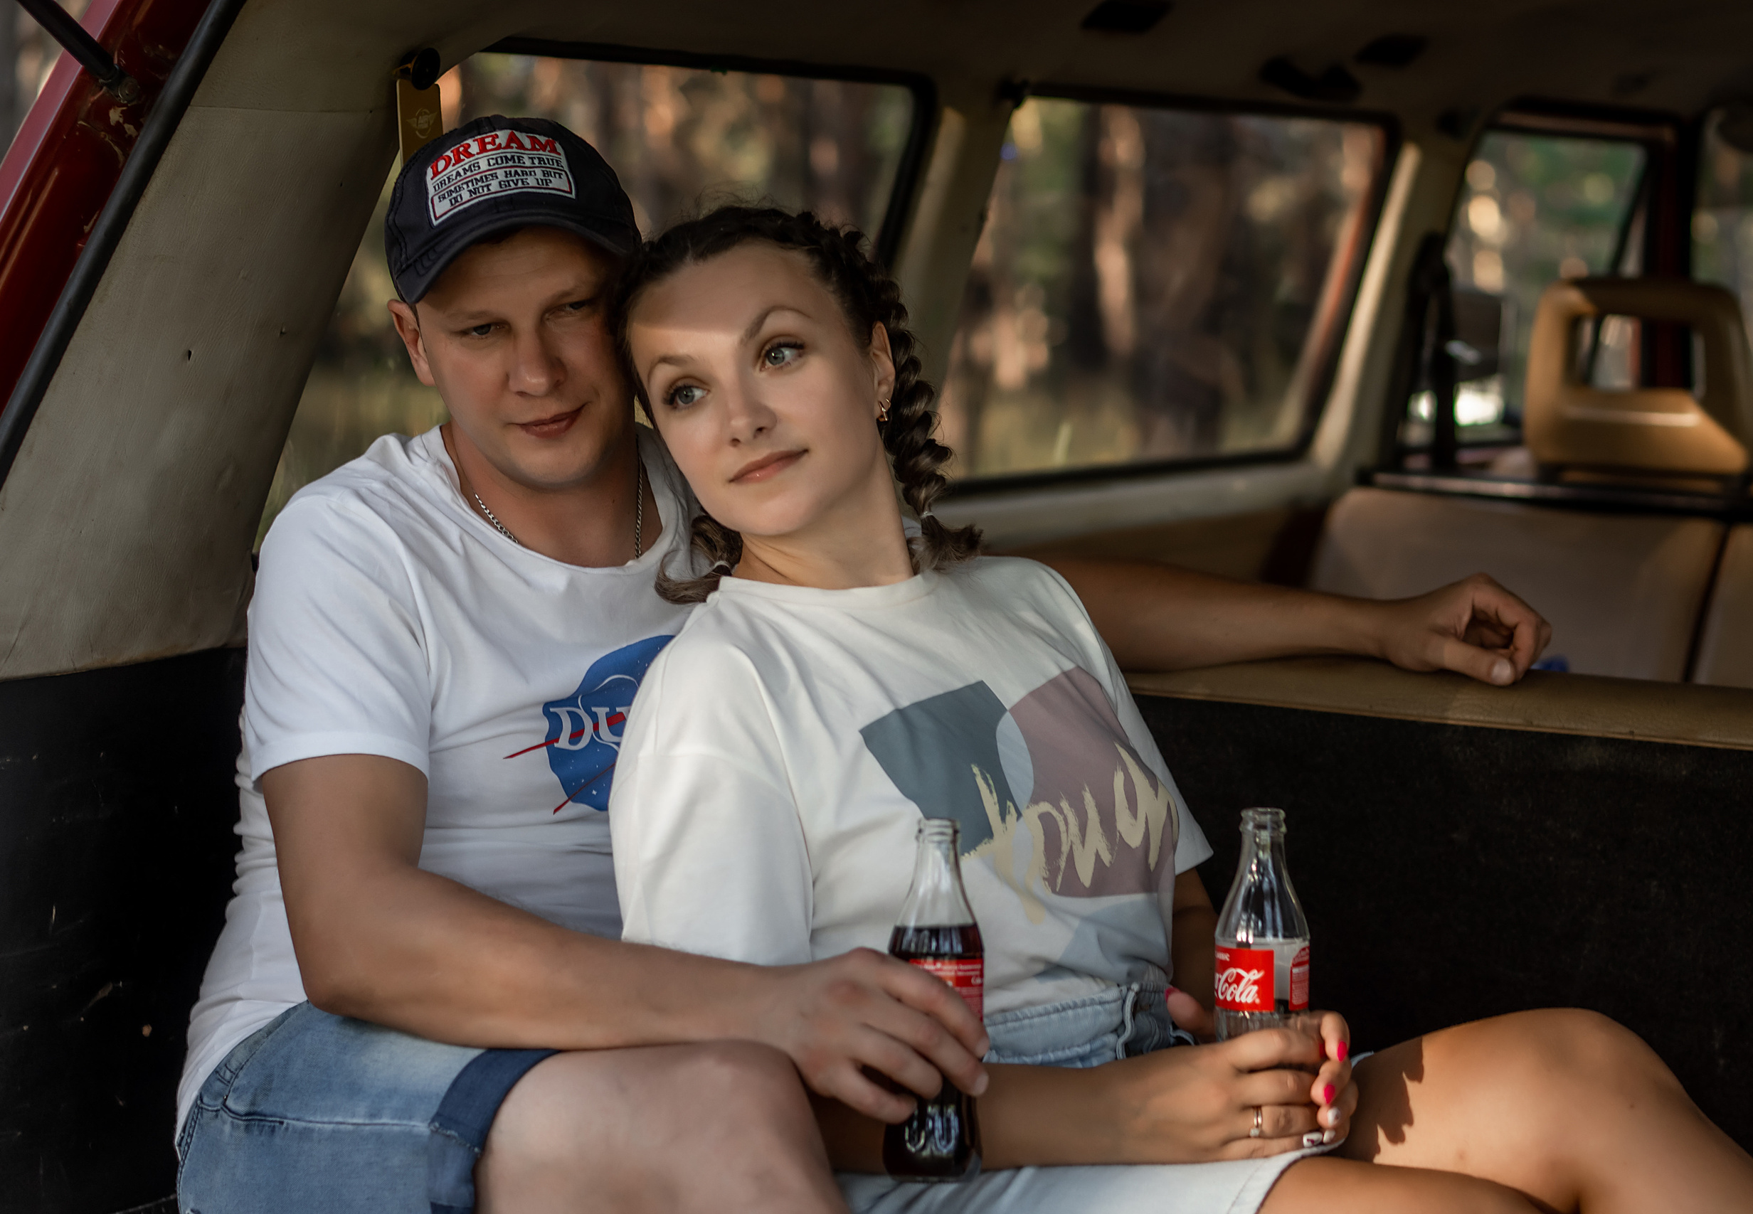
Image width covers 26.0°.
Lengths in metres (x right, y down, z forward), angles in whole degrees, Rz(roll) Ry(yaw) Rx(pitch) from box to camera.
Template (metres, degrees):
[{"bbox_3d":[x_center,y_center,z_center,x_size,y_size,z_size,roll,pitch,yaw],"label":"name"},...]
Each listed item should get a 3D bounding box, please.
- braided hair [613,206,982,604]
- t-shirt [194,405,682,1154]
[{"bbox_3d":[-0.065,-0.125,2.430,0.200,0.255,0.195,-20,3,-18],"label":"braided hair"},{"bbox_3d":[-0.213,0.108,2.530,0.480,0.500,0.310,3,7,-32],"label":"t-shirt"}]

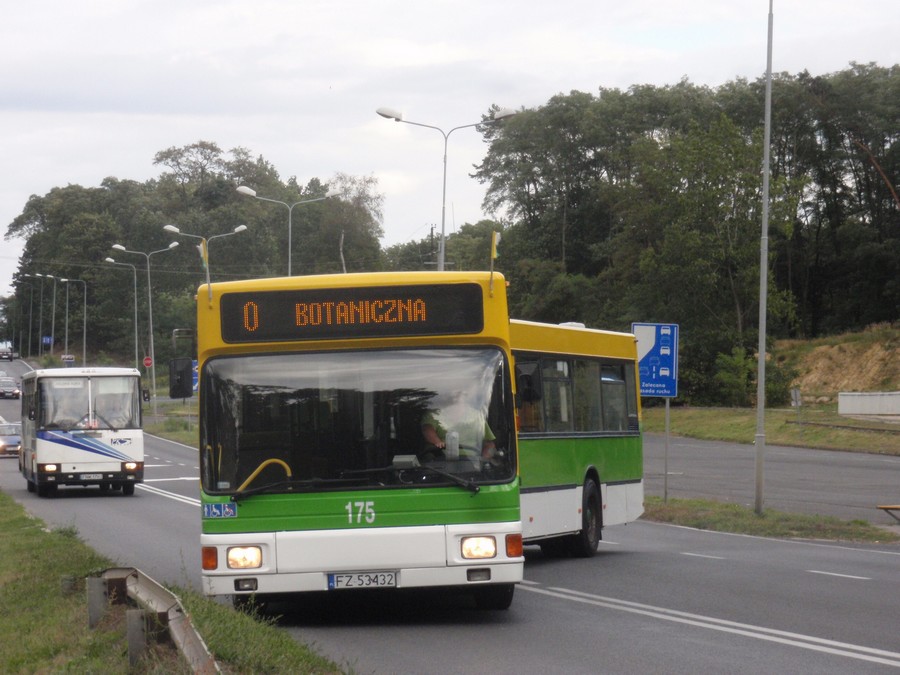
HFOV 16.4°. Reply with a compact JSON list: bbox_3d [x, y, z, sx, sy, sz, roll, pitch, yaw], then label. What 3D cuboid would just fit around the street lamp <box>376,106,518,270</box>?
[{"bbox_3d":[-0.163,-1.316,85.000,3.900,9.900,0.360,1,-1,-10],"label":"street lamp"}]

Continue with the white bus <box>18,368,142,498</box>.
[{"bbox_3d":[-9.210,2.380,77.300,2.500,3.000,9.900,1,-2,-10],"label":"white bus"}]

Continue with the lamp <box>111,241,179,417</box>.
[{"bbox_3d":[-16.677,-0.205,172.000,3.750,9.900,0.360,1,-1,-10],"label":"lamp"}]

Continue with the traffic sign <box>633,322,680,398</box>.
[{"bbox_3d":[4.288,0.479,65.000,0.990,1.560,0.050,1,-1,-15],"label":"traffic sign"}]

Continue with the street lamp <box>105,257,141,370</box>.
[{"bbox_3d":[-21.026,-0.314,200.000,2.000,9.500,0.320,1,-1,-10],"label":"street lamp"}]

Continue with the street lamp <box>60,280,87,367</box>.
[{"bbox_3d":[-29.928,0.090,248.000,1.950,9.400,0.320,1,-1,-10],"label":"street lamp"}]

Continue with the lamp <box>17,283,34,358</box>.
[{"bbox_3d":[-52.235,-2.225,383.000,1.950,9.300,0.320,1,-1,-10],"label":"lamp"}]

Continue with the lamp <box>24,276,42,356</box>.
[{"bbox_3d":[-45.945,-2.318,344.000,1.950,9.300,0.320,1,-1,-10],"label":"lamp"}]

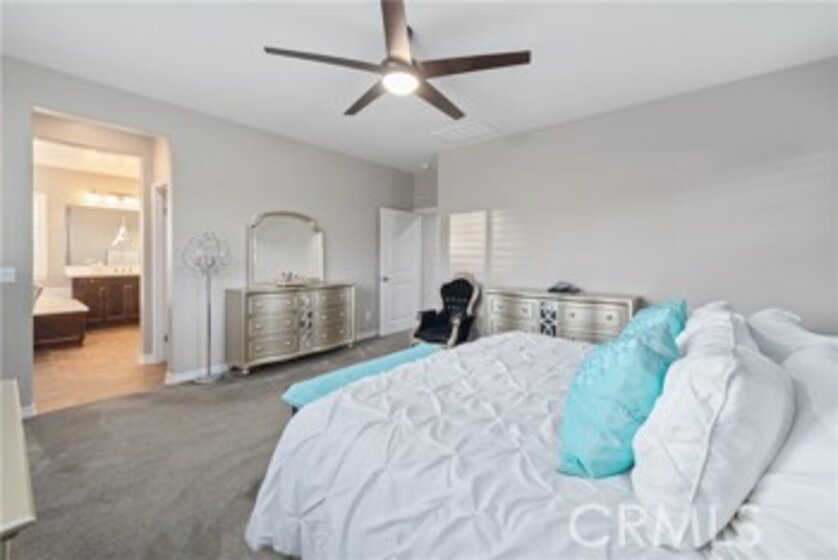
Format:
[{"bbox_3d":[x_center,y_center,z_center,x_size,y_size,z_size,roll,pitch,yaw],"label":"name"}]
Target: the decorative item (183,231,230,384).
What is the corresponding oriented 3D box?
[{"bbox_3d":[-2.180,0.273,3.360,0.410,1.550,0.410,2,3,42],"label":"decorative item"}]

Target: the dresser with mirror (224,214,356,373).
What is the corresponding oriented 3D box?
[{"bbox_3d":[-1.508,0.073,4.080,0.450,1.850,1.450,2,3,42],"label":"dresser with mirror"}]

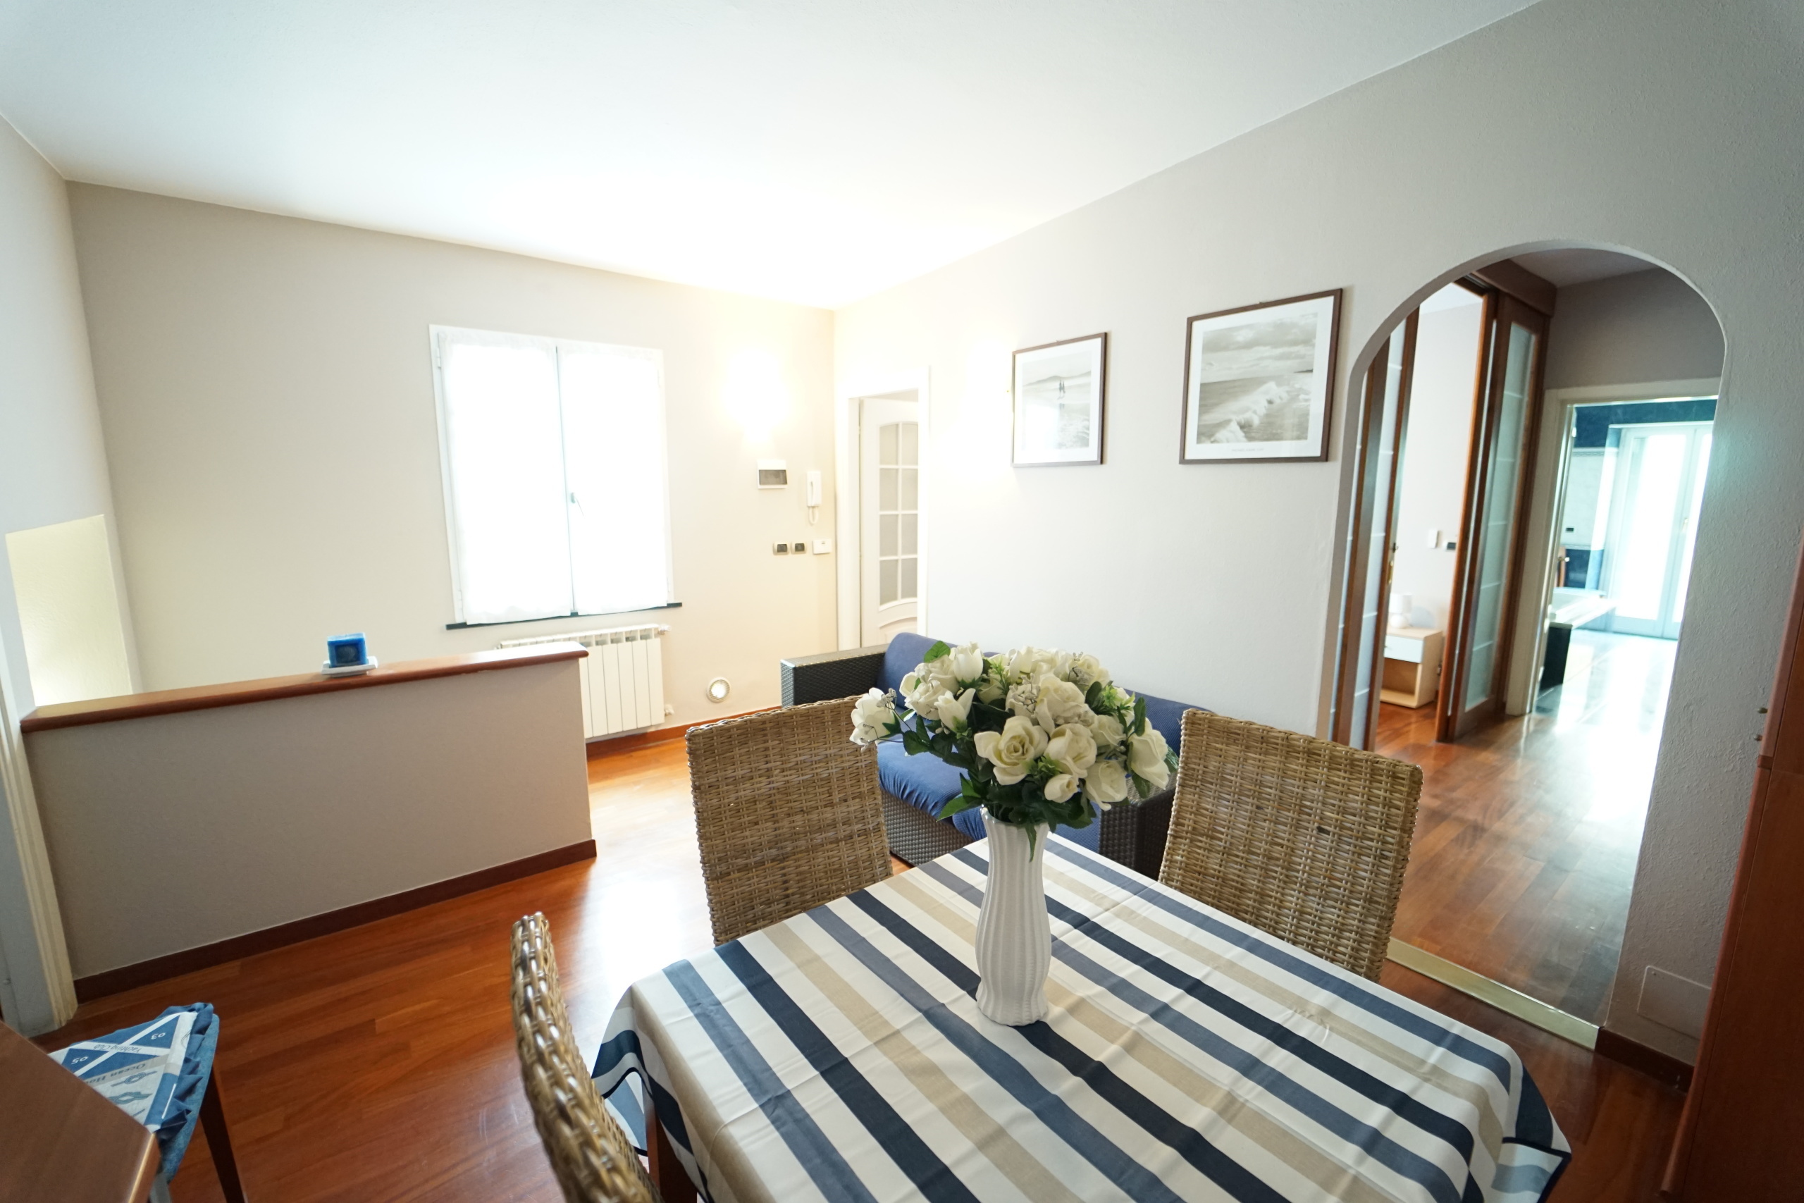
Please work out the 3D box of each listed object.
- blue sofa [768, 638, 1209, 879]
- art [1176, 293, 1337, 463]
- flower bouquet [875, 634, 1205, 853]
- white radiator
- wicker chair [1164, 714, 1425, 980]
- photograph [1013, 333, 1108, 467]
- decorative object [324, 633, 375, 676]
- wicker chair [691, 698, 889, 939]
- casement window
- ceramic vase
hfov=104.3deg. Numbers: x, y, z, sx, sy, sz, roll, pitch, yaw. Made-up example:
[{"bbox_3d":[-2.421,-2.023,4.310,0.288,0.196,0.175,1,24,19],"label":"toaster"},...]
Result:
[{"bbox_3d":[0.361,0.668,2.979,0.890,0.710,2.100,-7,11,-35],"label":"blue sofa"},{"bbox_3d":[1.205,-0.738,2.400,0.025,0.524,0.527,-7,11,-35],"label":"art"},{"bbox_3d":[0.139,0.186,0.945,0.410,0.255,0.370,0,9,0],"label":"flower bouquet"},{"bbox_3d":[-1.751,0.463,3.921,0.830,0.585,0.100,-7,11,-35],"label":"white radiator"},{"bbox_3d":[0.619,0.788,1.371,0.560,0.965,0.460,-8,12,-40],"label":"wicker chair"},{"bbox_3d":[0.689,-0.870,3.118,0.025,0.527,0.535,-7,11,-35],"label":"photograph"},{"bbox_3d":[-1.910,0.186,2.428,0.145,0.128,0.135,-7,11,-35],"label":"decorative object"},{"bbox_3d":[-0.136,0.770,1.513,0.460,0.965,0.560,-6,10,-30],"label":"wicker chair"},{"bbox_3d":[-1.829,-0.663,3.807,1.110,1.450,0.080,-7,11,-35],"label":"casement window"},{"bbox_3d":[0.152,0.426,0.980,0.108,0.296,0.108,0,9,0],"label":"ceramic vase"}]

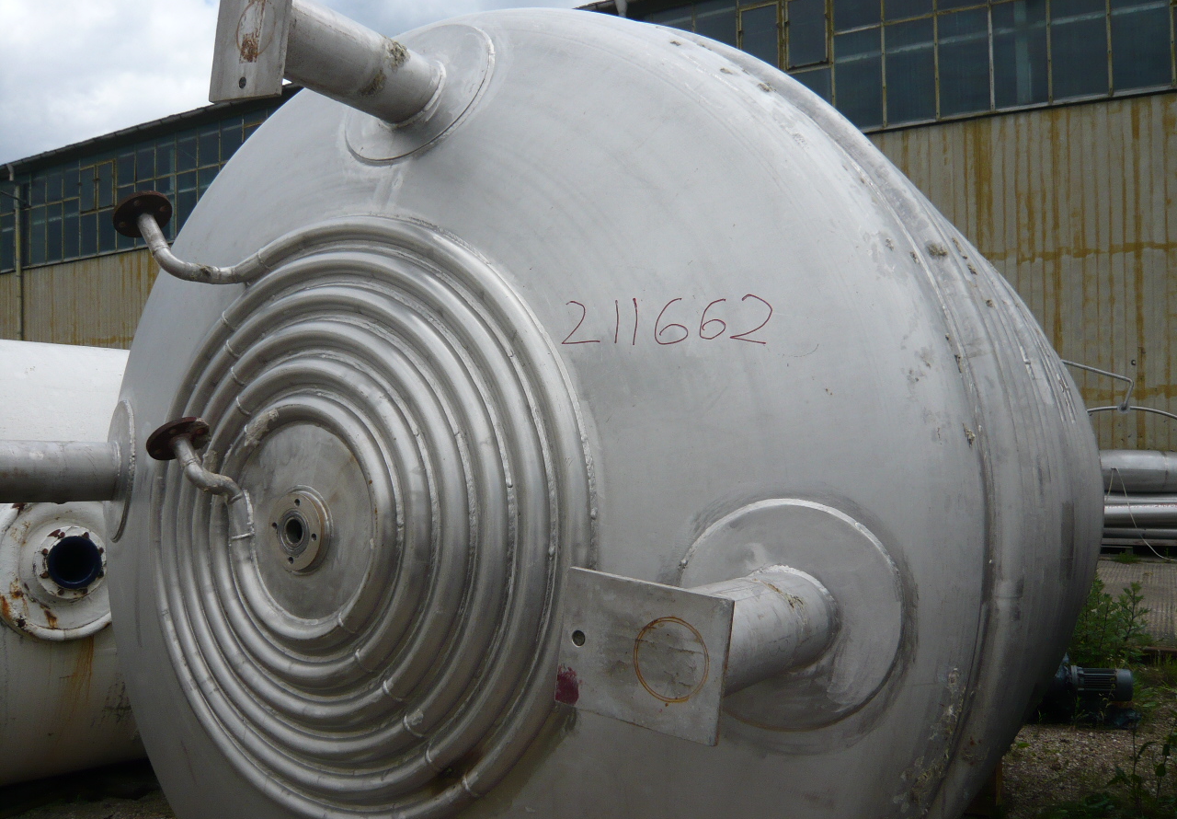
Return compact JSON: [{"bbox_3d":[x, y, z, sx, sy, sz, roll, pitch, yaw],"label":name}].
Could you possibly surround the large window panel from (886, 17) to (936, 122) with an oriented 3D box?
[{"bbox_3d":[4.263,-4.475,12.597,0.653,1.360,0.050,-1,0,29],"label":"large window panel"}]

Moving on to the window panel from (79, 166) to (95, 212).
[{"bbox_3d":[-11.237,-4.951,21.368,0.612,1.040,0.050,-1,0,29],"label":"window panel"}]

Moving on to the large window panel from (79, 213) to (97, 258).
[{"bbox_3d":[-9.660,-3.358,18.367,0.565,0.797,0.050,-1,0,29],"label":"large window panel"}]

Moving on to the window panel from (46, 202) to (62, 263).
[{"bbox_3d":[-10.641,-3.517,18.945,0.565,1.166,0.050,-1,0,29],"label":"window panel"}]

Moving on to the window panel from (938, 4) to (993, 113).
[{"bbox_3d":[4.847,-4.480,12.264,0.653,1.360,0.050,-1,0,29],"label":"window panel"}]

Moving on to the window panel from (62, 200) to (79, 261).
[{"bbox_3d":[-11.783,-4.101,21.695,0.653,1.360,0.050,-1,0,29],"label":"window panel"}]

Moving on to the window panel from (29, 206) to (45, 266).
[{"bbox_3d":[-12.946,-4.069,22.361,0.653,1.360,0.050,-1,0,29],"label":"window panel"}]

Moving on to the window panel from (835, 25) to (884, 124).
[{"bbox_3d":[3.675,-4.490,12.930,0.653,1.360,0.050,-1,0,29],"label":"window panel"}]

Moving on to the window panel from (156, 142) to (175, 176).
[{"bbox_3d":[-7.622,-4.516,17.172,0.565,0.577,0.050,-1,0,29],"label":"window panel"}]

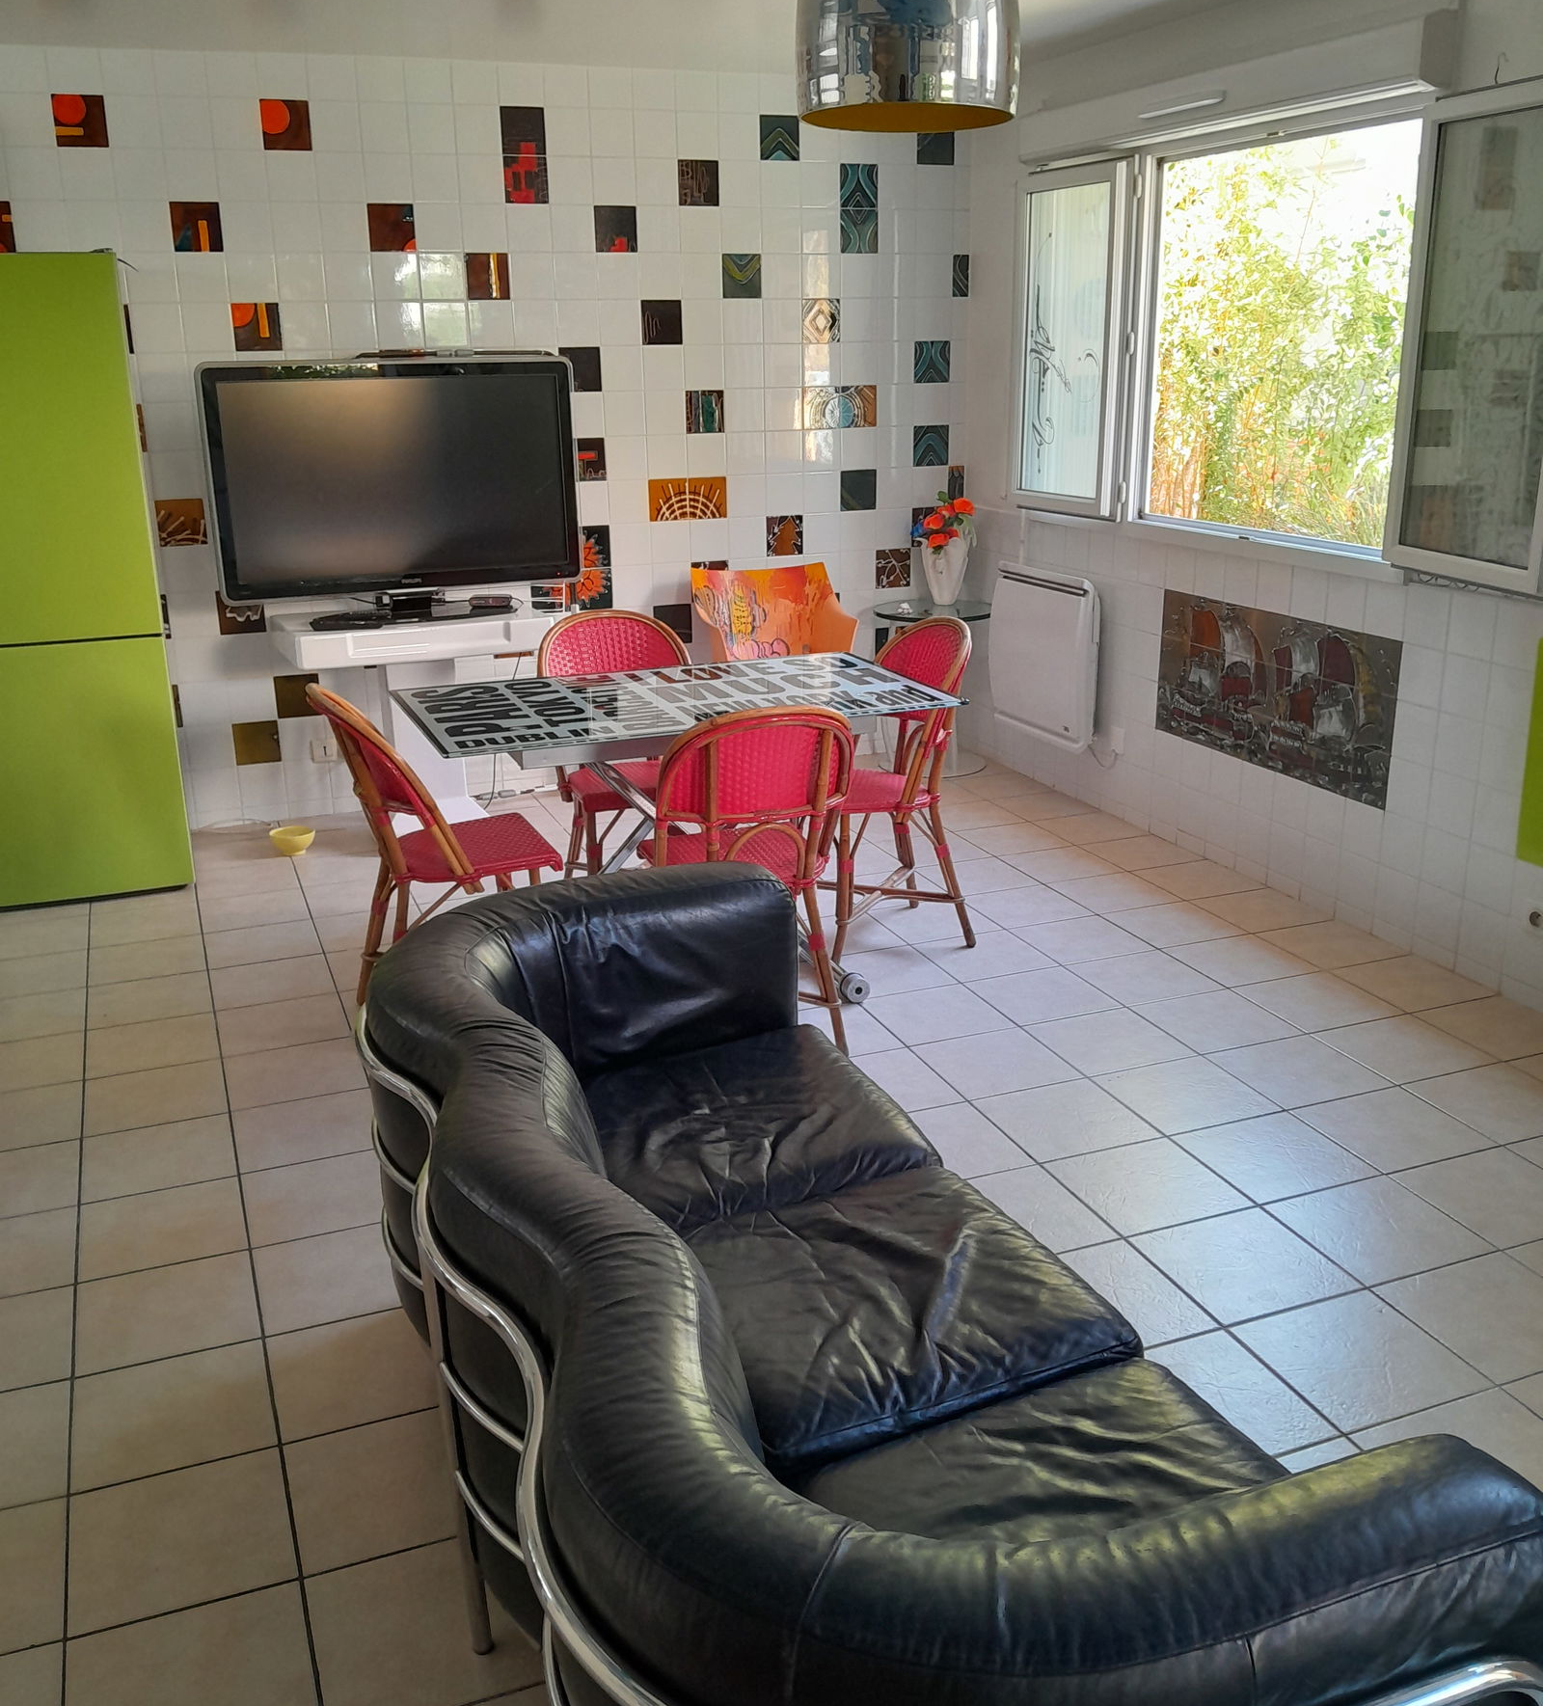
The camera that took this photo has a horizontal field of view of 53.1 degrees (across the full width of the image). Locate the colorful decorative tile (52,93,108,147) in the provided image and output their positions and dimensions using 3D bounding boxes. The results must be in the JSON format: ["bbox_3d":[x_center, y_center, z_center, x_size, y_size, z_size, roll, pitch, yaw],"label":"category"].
[{"bbox_3d":[-2.108,-2.238,4.705,0.150,0.150,0.015,-8,19,-20],"label":"colorful decorative tile"}]

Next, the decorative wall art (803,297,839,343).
[{"bbox_3d":[0.189,-1.960,5.695,0.150,0.150,0.012,-7,19,-18],"label":"decorative wall art"}]

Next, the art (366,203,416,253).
[{"bbox_3d":[-1.256,-2.071,5.122,0.150,0.150,0.012,-7,19,-18],"label":"art"}]

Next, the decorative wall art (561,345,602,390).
[{"bbox_3d":[-0.668,-1.696,5.433,0.150,0.150,0.015,-8,19,-20],"label":"decorative wall art"}]

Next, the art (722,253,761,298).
[{"bbox_3d":[-0.102,-2.071,5.552,0.150,0.150,0.012,-7,19,-18],"label":"art"}]

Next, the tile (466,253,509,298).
[{"bbox_3d":[-0.949,-1.931,5.180,0.150,0.150,0.015,-7,19,-20],"label":"tile"}]

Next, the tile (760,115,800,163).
[{"bbox_3d":[0.033,-2.526,5.461,0.150,0.150,0.012,-7,19,-18],"label":"tile"}]

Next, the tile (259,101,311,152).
[{"bbox_3d":[-1.548,-2.323,4.935,0.150,0.150,0.012,-7,19,-18],"label":"tile"}]

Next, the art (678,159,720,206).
[{"bbox_3d":[-0.245,-2.312,5.347,0.150,0.150,0.015,-7,19,-20],"label":"art"}]

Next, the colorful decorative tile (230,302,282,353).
[{"bbox_3d":[-1.652,-1.691,4.971,0.150,0.150,0.015,-7,19,-20],"label":"colorful decorative tile"}]

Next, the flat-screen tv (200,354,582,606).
[{"bbox_3d":[-1.223,-1.230,5.064,1.168,0.736,0.100,-7,19,-18],"label":"flat-screen tv"}]

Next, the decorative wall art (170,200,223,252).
[{"bbox_3d":[-1.817,-1.984,4.897,0.150,0.150,0.015,-8,19,-20],"label":"decorative wall art"}]

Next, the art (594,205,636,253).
[{"bbox_3d":[-0.526,-2.131,5.289,0.150,0.150,0.015,-7,19,-20],"label":"art"}]

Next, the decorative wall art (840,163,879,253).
[{"bbox_3d":[0.320,-2.336,5.612,0.150,0.302,0.015,-8,19,-20],"label":"decorative wall art"}]

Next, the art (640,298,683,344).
[{"bbox_3d":[-0.386,-1.878,5.484,0.150,0.150,0.015,-8,19,-20],"label":"art"}]

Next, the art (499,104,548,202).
[{"bbox_3d":[-0.823,-2.333,5.171,0.150,0.302,0.015,-8,19,-20],"label":"art"}]

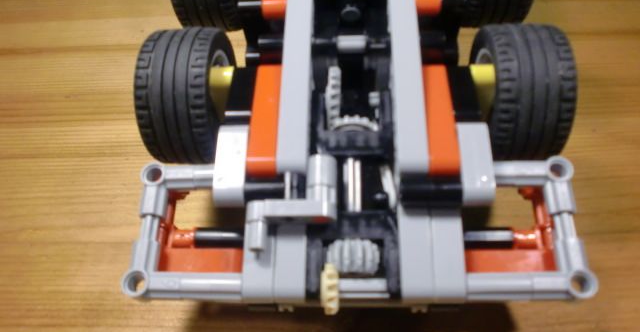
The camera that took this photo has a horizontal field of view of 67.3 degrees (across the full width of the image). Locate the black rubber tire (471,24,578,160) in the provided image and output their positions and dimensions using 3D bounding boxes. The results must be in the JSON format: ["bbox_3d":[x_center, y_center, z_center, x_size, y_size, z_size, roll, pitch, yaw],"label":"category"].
[{"bbox_3d":[0.063,-0.023,0.154,0.022,0.043,0.043,0,64,3],"label":"black rubber tire"}]

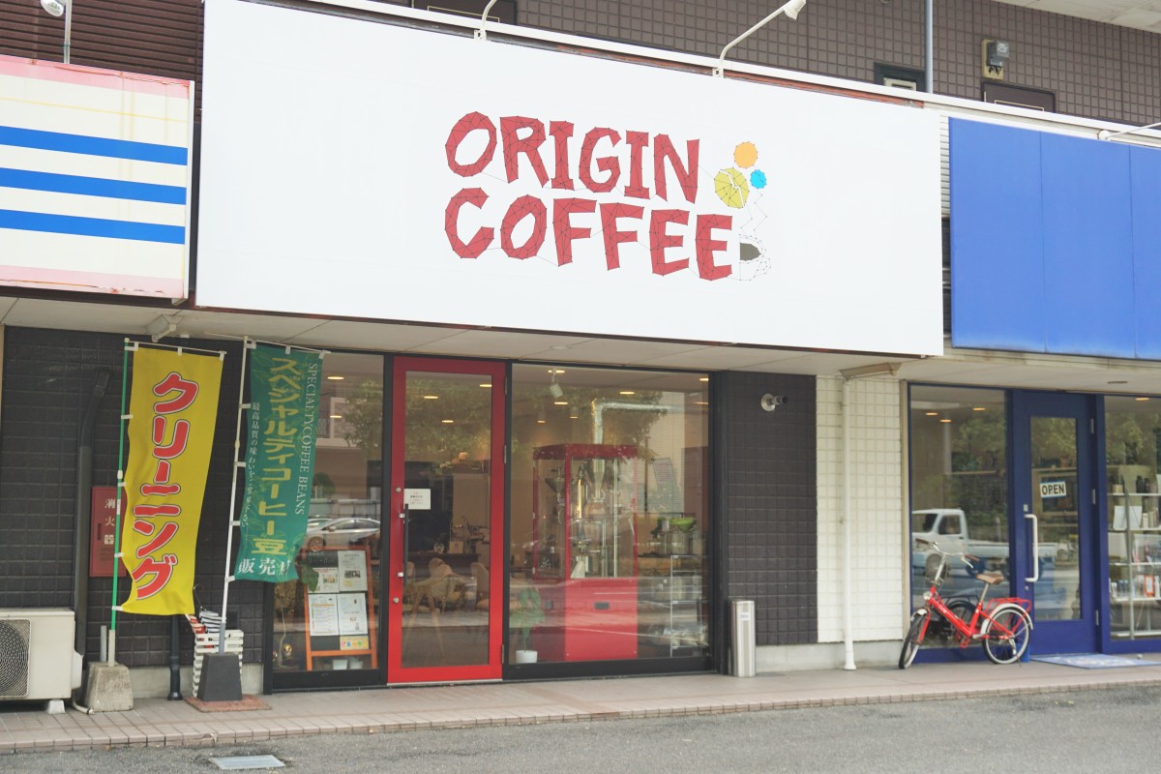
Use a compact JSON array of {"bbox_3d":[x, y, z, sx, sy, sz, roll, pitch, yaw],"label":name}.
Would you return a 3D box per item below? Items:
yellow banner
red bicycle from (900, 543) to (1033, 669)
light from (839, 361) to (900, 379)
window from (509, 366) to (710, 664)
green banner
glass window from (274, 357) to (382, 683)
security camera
[{"bbox_3d":[-2.738,0.624,9.213,0.587,1.770,0.120,6,-7,-24],"label":"yellow banner"},{"bbox_3d":[3.315,1.830,11.807,1.450,1.080,0.520,3,-6,-24],"label":"red bicycle"},{"bbox_3d":[2.314,-0.106,11.116,0.130,0.105,0.660,3,-6,-24],"label":"light"},{"bbox_3d":[0.261,1.010,11.016,1.774,2.324,0.060,3,-6,-24],"label":"window"},{"bbox_3d":[-2.094,0.535,9.588,0.502,1.618,0.100,6,-7,-24],"label":"green banner"},{"bbox_3d":[-1.825,0.903,10.070,0.792,2.303,0.060,3,-6,-24],"label":"glass window"},{"bbox_3d":[1.617,0.126,11.457,0.140,0.145,0.200,4,-6,-32],"label":"security camera"}]

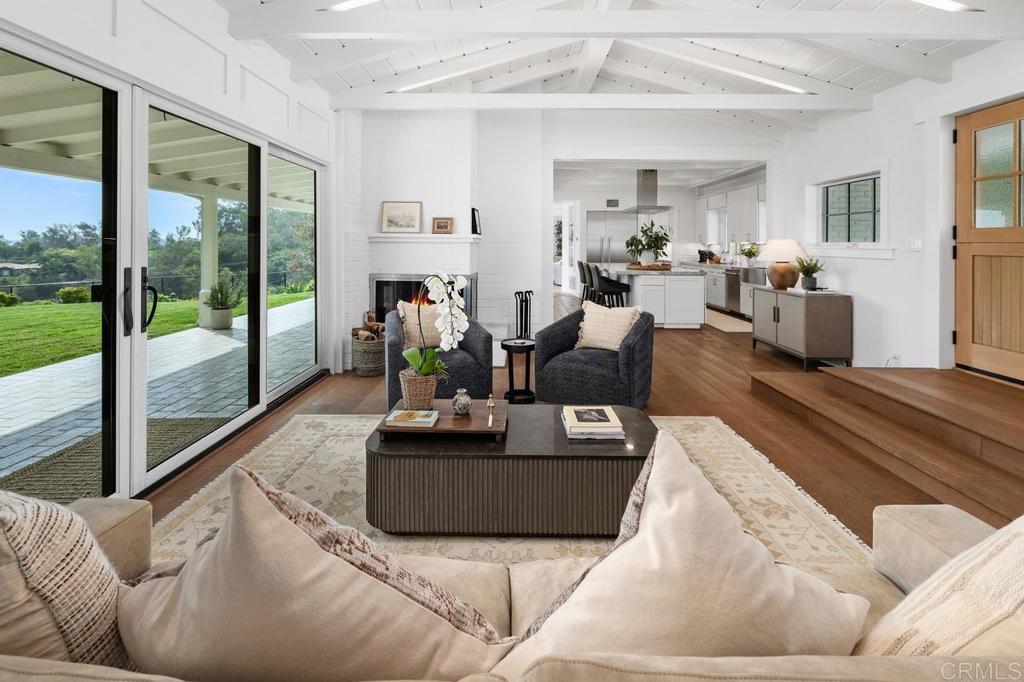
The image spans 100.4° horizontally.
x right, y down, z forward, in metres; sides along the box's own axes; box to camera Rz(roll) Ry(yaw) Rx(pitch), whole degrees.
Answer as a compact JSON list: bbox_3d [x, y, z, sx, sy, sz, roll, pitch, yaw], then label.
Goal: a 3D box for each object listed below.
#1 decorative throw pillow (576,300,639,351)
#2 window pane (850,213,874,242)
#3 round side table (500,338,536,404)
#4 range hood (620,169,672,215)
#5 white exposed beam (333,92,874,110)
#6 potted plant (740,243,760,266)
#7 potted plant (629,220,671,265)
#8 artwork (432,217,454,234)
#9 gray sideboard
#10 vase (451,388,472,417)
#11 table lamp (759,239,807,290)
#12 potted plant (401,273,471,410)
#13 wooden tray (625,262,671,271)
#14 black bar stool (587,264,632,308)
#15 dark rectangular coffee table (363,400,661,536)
[{"bbox_3d":[0.900,-0.138,4.060,0.530,0.480,0.180,5,-8,25],"label":"decorative throw pillow"},{"bbox_3d":[3.810,-1.235,4.660,0.030,0.325,0.325,0,10,0],"label":"window pane"},{"bbox_3d":[0.070,0.262,3.730,0.325,0.490,0.325,0,8,0],"label":"round side table"},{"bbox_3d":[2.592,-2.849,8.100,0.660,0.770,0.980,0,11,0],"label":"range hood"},{"bbox_3d":[0.929,-2.465,4.380,5.500,0.165,0.130,0,8,0],"label":"white exposed beam"},{"bbox_3d":[4.278,-1.552,7.650,0.350,0.430,0.330,0,8,0],"label":"potted plant"},{"bbox_3d":[2.517,-1.790,7.750,0.740,0.780,0.640,0,8,0],"label":"potted plant"},{"bbox_3d":[-0.794,-1.329,4.920,0.240,0.190,0.030,0,8,0],"label":"artwork"},{"bbox_3d":[3.393,-0.175,5.050,0.480,0.800,1.000,0,8,0],"label":"gray sideboard"},{"bbox_3d":[-0.272,0.337,2.340,0.107,0.138,0.107,0,8,0],"label":"vase"},{"bbox_3d":[3.381,-0.950,5.330,0.520,0.630,0.520,0,8,0],"label":"table lamp"},{"bbox_3d":[-0.447,0.003,2.460,0.410,0.790,0.300,-2,11,-10],"label":"potted plant"},{"bbox_3d":[2.386,-1.284,7.400,0.730,0.100,0.640,0,11,0],"label":"wooden tray"},{"bbox_3d":[1.550,-0.738,6.920,0.560,0.950,0.500,0,8,0],"label":"black bar stool"},{"bbox_3d":[0.023,0.650,2.290,1.470,0.385,0.650,0,11,0],"label":"dark rectangular coffee table"}]

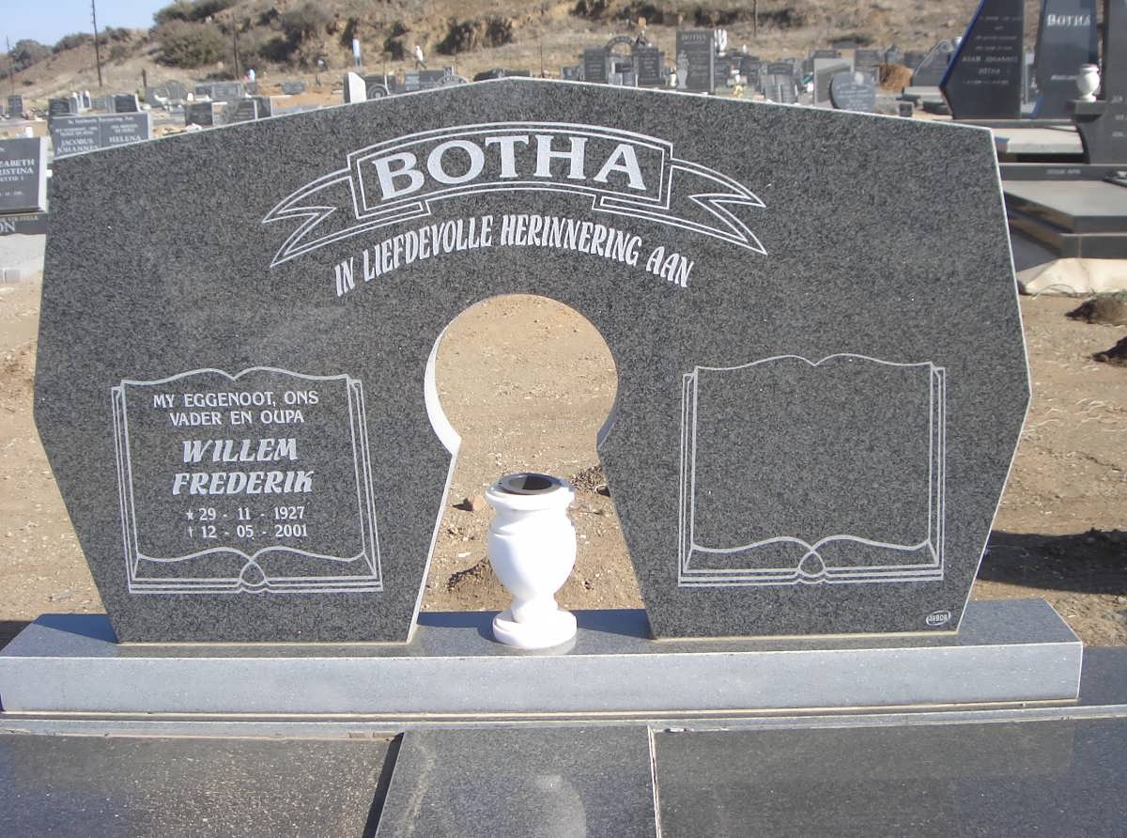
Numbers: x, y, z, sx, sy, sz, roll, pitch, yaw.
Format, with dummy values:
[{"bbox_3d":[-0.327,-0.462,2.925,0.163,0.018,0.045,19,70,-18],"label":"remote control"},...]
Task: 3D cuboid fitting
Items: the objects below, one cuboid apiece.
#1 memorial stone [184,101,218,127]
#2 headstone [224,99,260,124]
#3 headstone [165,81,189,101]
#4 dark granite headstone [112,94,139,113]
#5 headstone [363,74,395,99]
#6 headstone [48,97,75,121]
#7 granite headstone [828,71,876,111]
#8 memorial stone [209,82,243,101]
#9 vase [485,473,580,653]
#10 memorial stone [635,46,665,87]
[{"bbox_3d":[-7.733,-6.501,27.000,0.627,0.526,0.120,-2,15,0],"label":"memorial stone"},{"bbox_3d":[-6.842,-6.551,27.000,0.651,0.587,0.120,-2,15,0],"label":"headstone"},{"bbox_3d":[-12.243,-10.329,40.000,0.673,0.690,0.130,-2,15,0],"label":"headstone"},{"bbox_3d":[-11.053,-7.919,32.000,0.623,0.576,0.120,-2,15,0],"label":"dark granite headstone"},{"bbox_3d":[-4.957,-8.880,34.000,0.790,0.739,0.120,-2,15,0],"label":"headstone"},{"bbox_3d":[-11.909,-7.335,30.000,0.553,0.540,0.120,-2,15,0],"label":"headstone"},{"bbox_3d":[3.783,-4.248,16.500,0.597,0.557,0.120,-1,15,4],"label":"granite headstone"},{"bbox_3d":[-10.108,-9.798,38.000,1.037,0.684,0.130,-2,15,0],"label":"memorial stone"},{"bbox_3d":[-0.046,0.225,2.030,0.142,0.250,0.142,-1,15,1],"label":"vase"},{"bbox_3d":[2.116,-8.614,31.000,0.659,1.022,0.120,-1,15,1],"label":"memorial stone"}]

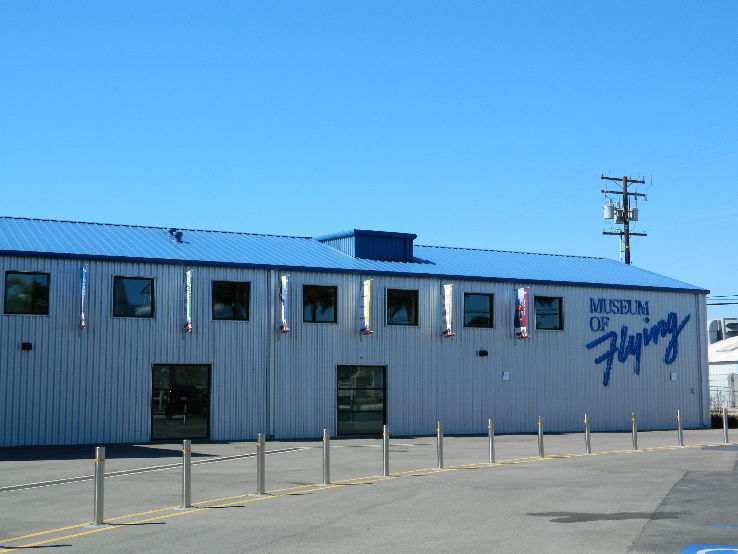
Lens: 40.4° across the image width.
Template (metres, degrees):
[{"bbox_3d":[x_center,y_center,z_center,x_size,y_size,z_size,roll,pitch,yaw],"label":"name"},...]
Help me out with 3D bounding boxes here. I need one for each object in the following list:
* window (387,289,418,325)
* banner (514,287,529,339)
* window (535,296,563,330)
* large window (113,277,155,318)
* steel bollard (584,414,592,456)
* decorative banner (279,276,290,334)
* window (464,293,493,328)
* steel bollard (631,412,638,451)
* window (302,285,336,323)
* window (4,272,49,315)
[{"bbox_3d":[1.150,1.054,34.249,1.203,1.196,0.120,3,-7,-25],"label":"window"},{"bbox_3d":[5.467,1.271,35.885,0.060,1.780,0.770,3,-7,-26],"label":"banner"},{"bbox_3d":[6.615,1.342,36.846,1.234,1.198,0.120,3,-7,-25],"label":"window"},{"bbox_3d":[-7.121,0.620,30.318,1.231,1.203,0.120,3,-7,-25],"label":"large window"},{"bbox_3d":[5.480,3.943,25.073,0.120,0.961,0.120,3,-7,-25],"label":"steel bollard"},{"bbox_3d":[-2.691,0.860,31.911,0.060,1.813,0.740,3,-7,-25],"label":"decorative banner"},{"bbox_3d":[3.921,1.198,35.607,1.231,1.231,0.100,3,-7,-26],"label":"window"},{"bbox_3d":[6.629,3.862,24.983,0.115,0.921,0.115,0,-6,0],"label":"steel bollard"},{"bbox_3d":[-1.580,0.909,32.949,1.231,1.231,0.100,3,-7,-26],"label":"window"},{"bbox_3d":[-9.883,0.475,29.006,1.225,1.218,0.120,3,-7,-25],"label":"window"}]

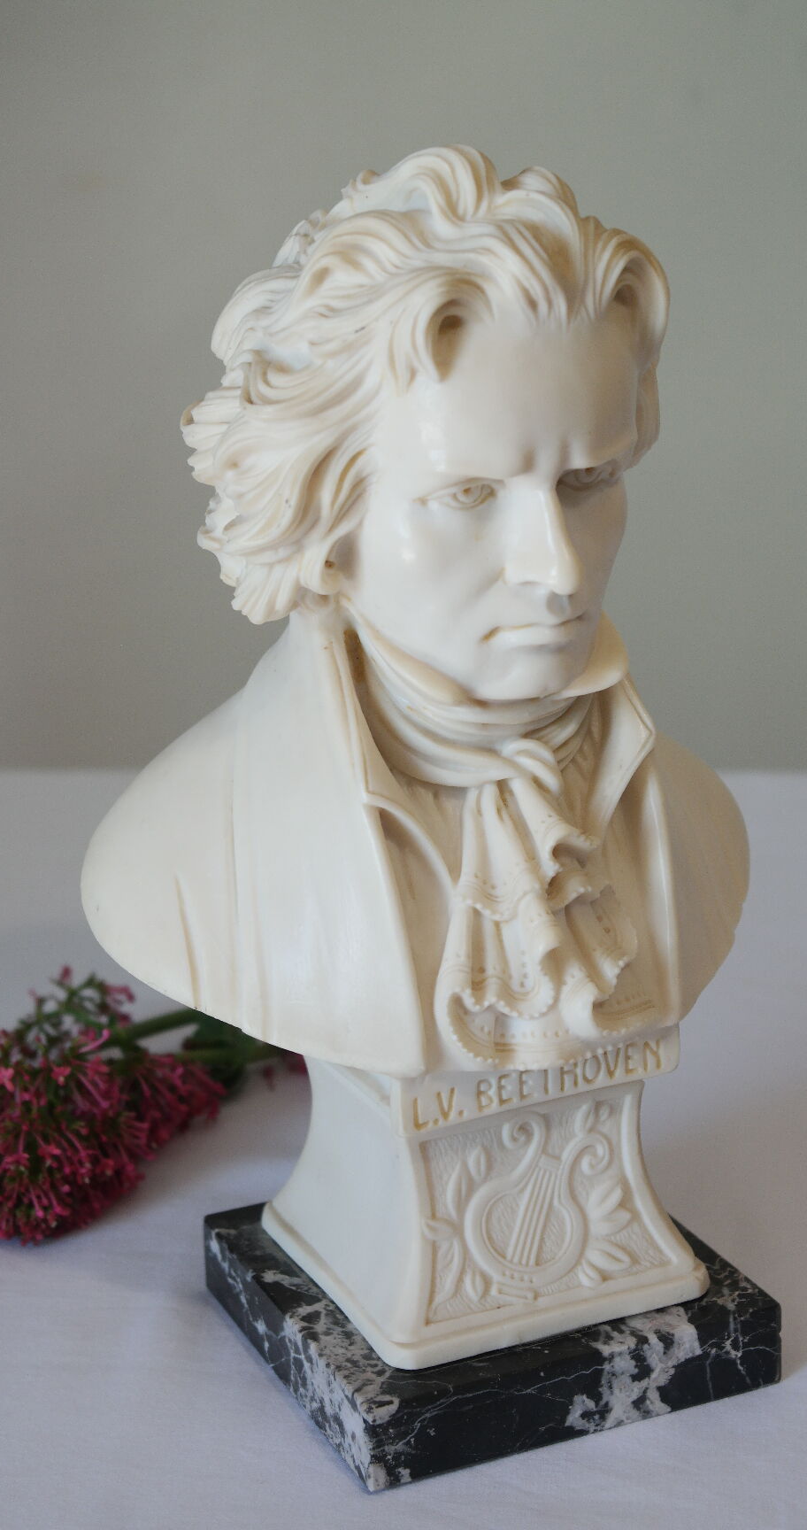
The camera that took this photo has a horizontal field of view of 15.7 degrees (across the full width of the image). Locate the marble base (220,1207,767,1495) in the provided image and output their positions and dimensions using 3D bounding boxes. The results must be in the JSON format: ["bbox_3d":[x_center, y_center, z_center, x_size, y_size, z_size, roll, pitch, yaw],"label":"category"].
[{"bbox_3d":[0.020,0.132,0.727,0.107,0.020,0.107,-10,21,-22],"label":"marble base"}]

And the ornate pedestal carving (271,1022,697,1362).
[{"bbox_3d":[0.018,0.089,0.714,0.086,0.070,0.086,-10,21,-22],"label":"ornate pedestal carving"}]

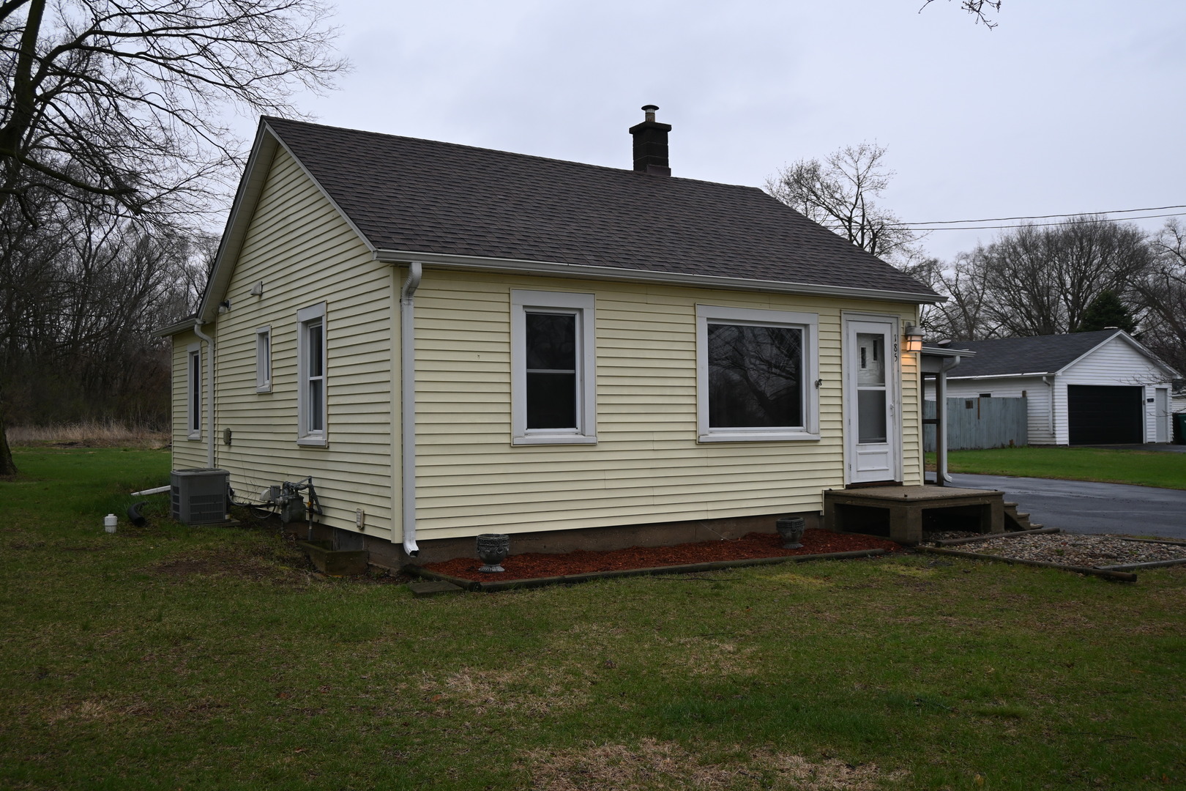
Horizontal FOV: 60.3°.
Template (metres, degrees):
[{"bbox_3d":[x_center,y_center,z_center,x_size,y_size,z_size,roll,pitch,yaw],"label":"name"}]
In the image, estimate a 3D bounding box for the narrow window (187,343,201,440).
[{"bbox_3d":[-6.492,-0.069,16.726,0.100,1.620,0.920,1,-2,-34],"label":"narrow window"}]

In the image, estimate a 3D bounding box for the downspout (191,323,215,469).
[{"bbox_3d":[-5.898,0.142,15.523,0.295,2.540,0.110,1,-2,-34],"label":"downspout"}]

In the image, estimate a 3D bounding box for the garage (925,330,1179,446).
[{"bbox_3d":[16.485,-0.210,40.698,8.490,4.130,9.650,1,-2,-34],"label":"garage"}]

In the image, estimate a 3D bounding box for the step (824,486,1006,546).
[{"bbox_3d":[4.002,1.456,12.700,1.830,0.565,1.250,1,-2,-34],"label":"step"}]

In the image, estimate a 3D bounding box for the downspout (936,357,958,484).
[{"bbox_3d":[6.565,0.456,18.674,0.090,2.255,0.380,1,-2,-34],"label":"downspout"}]

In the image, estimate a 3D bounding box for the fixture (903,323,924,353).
[{"bbox_3d":[4.288,-0.764,13.598,0.220,0.395,0.180,1,-2,-34],"label":"fixture"}]

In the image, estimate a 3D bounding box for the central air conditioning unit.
[{"bbox_3d":[-5.251,1.336,13.655,0.620,0.660,0.620,1,-2,-34],"label":"central air conditioning unit"}]

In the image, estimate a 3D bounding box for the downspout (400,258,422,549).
[{"bbox_3d":[-1.693,0.132,9.547,0.100,2.713,0.255,1,-2,-34],"label":"downspout"}]

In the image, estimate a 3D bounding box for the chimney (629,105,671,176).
[{"bbox_3d":[0.905,-3.958,15.961,0.470,1.187,0.480,1,-2,-34],"label":"chimney"}]

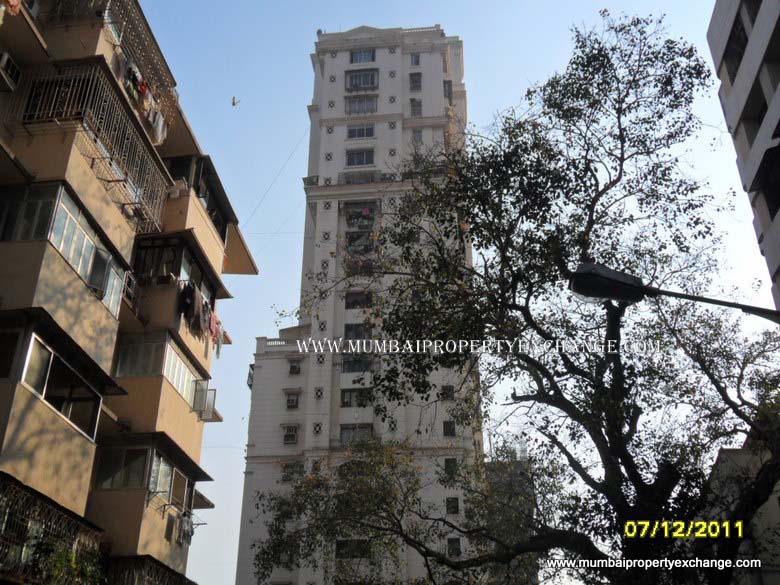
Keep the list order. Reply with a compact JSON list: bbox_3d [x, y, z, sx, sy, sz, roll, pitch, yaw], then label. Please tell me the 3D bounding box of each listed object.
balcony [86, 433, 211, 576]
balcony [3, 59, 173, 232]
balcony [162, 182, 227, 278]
[{"bbox_3d":[-6.342,5.743,22.042,1.755,2.978,4.146,-3,-29,5],"label":"balcony"},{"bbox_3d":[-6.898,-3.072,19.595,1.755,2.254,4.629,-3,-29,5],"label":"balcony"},{"bbox_3d":[-6.461,-1.625,26.159,1.433,1.554,3.606,-3,-29,5],"label":"balcony"}]

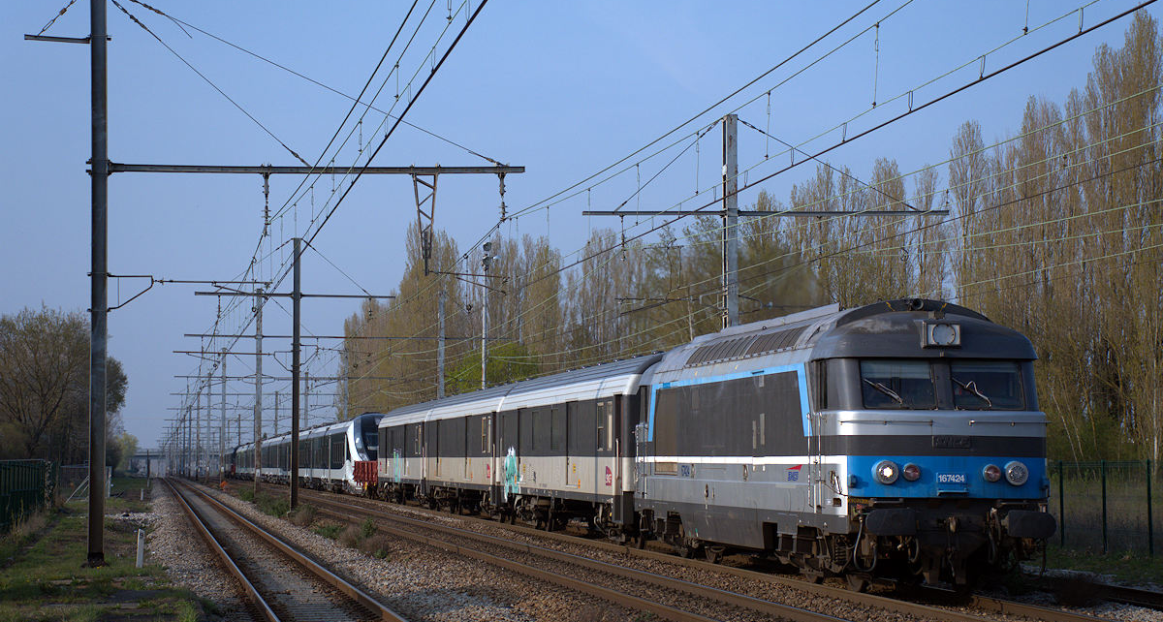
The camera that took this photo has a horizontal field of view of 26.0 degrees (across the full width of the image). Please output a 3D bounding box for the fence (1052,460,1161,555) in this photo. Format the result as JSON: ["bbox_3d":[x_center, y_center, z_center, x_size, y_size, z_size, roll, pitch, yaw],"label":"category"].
[{"bbox_3d":[11.599,4.373,56.000,0.090,2.050,6.400,0,-3,-9],"label":"fence"}]

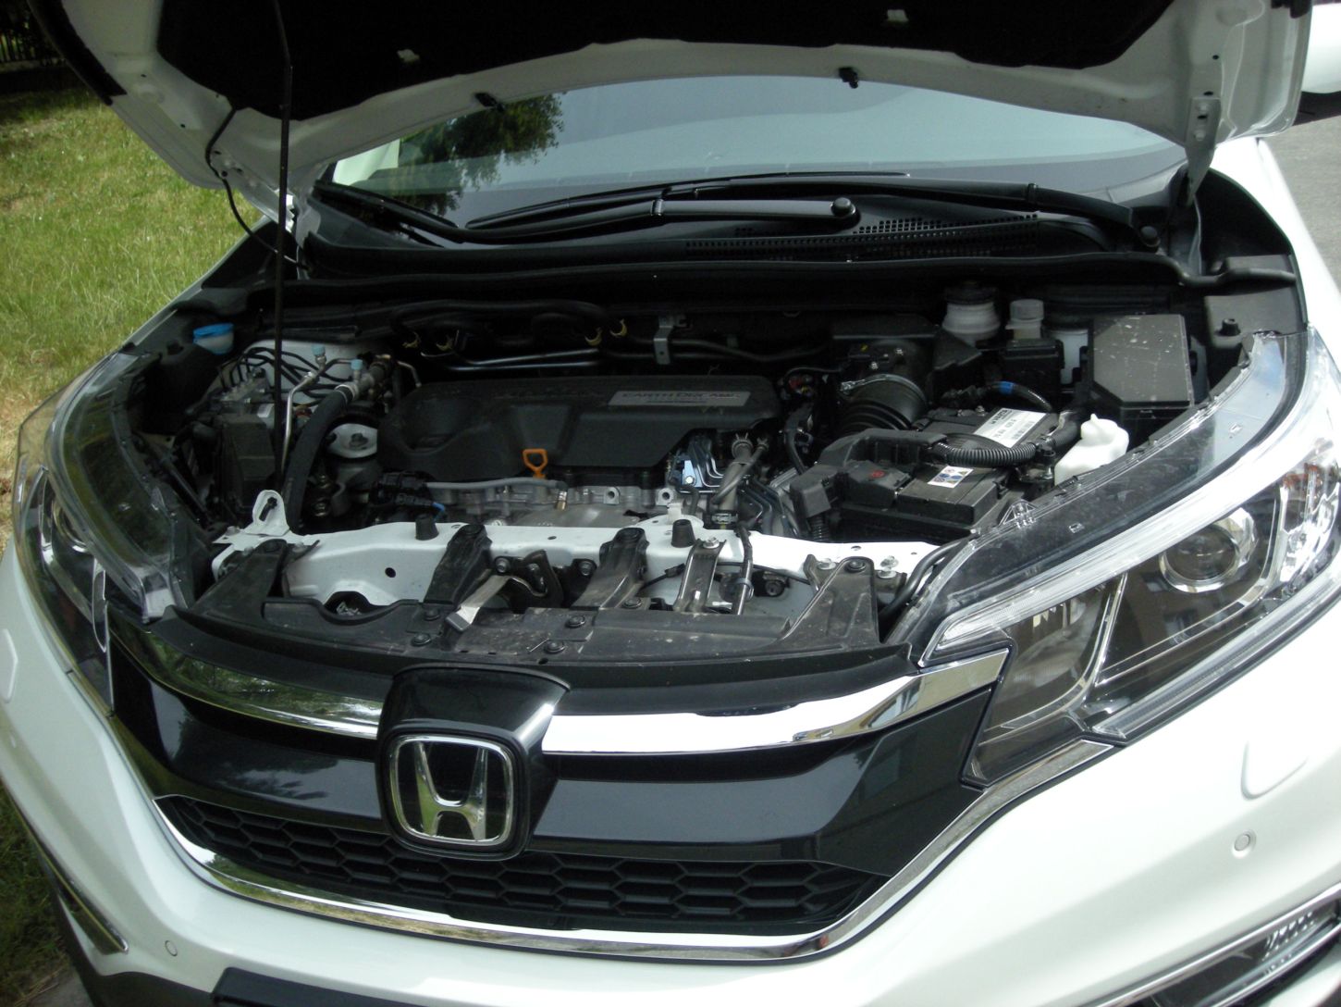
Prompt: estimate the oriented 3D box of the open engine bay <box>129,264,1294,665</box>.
[{"bbox_3d":[-0.084,0.064,1.664,1.300,0.480,0.720,1,24,17],"label":"open engine bay"}]

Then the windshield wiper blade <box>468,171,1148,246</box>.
[{"bbox_3d":[0.170,-0.400,1.883,0.975,0.090,0.105,1,24,17],"label":"windshield wiper blade"}]

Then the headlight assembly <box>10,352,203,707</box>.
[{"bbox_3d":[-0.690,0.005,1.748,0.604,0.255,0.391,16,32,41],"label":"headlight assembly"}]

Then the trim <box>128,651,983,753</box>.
[{"bbox_3d":[-0.188,0.177,1.331,1.000,0.078,0.170,1,24,17],"label":"trim"}]

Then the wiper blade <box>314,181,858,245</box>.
[{"bbox_3d":[-0.201,-0.434,2.012,0.965,0.085,0.165,6,26,27],"label":"wiper blade"}]

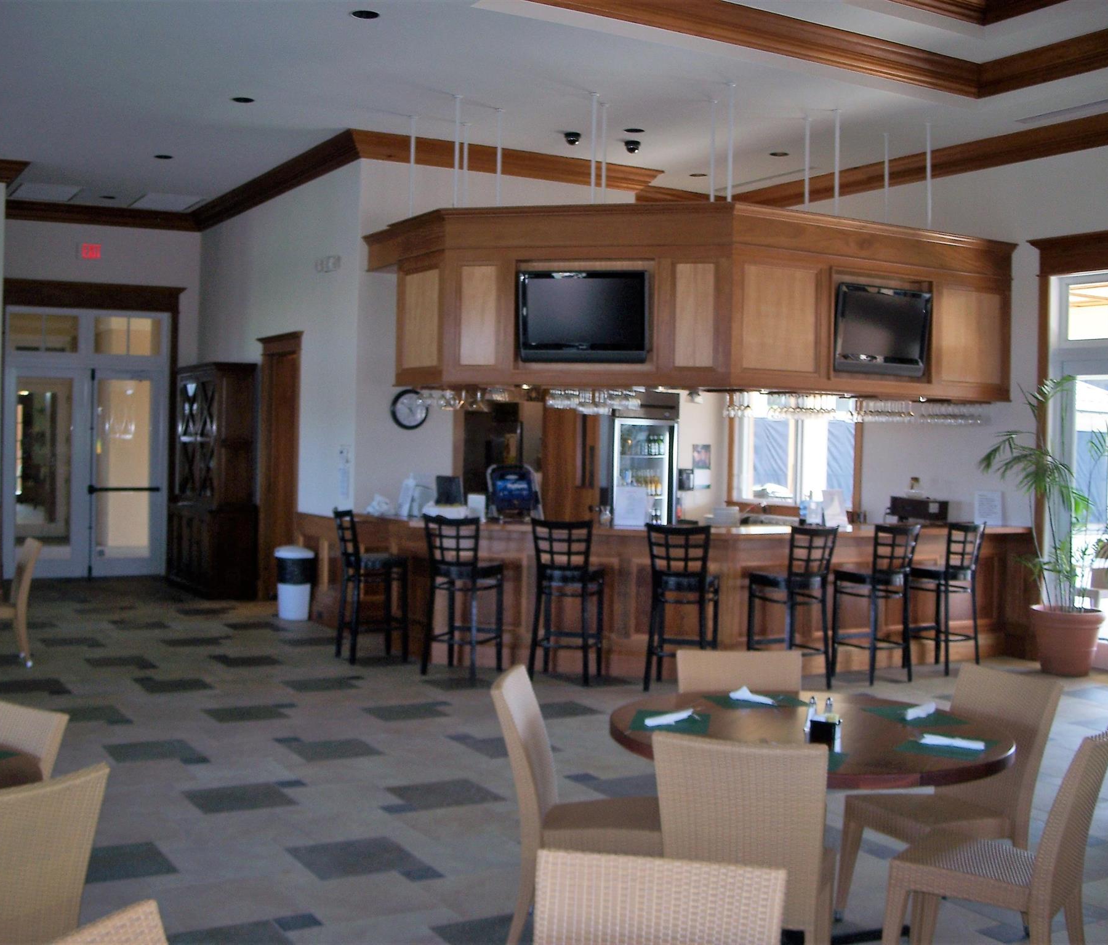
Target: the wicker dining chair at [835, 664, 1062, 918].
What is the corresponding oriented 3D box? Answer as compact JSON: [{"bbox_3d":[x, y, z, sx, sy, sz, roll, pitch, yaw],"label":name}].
[{"bbox_3d":[1.354,1.137,4.632,0.630,0.870,0.480,0,2,-30],"label":"wicker dining chair"}]

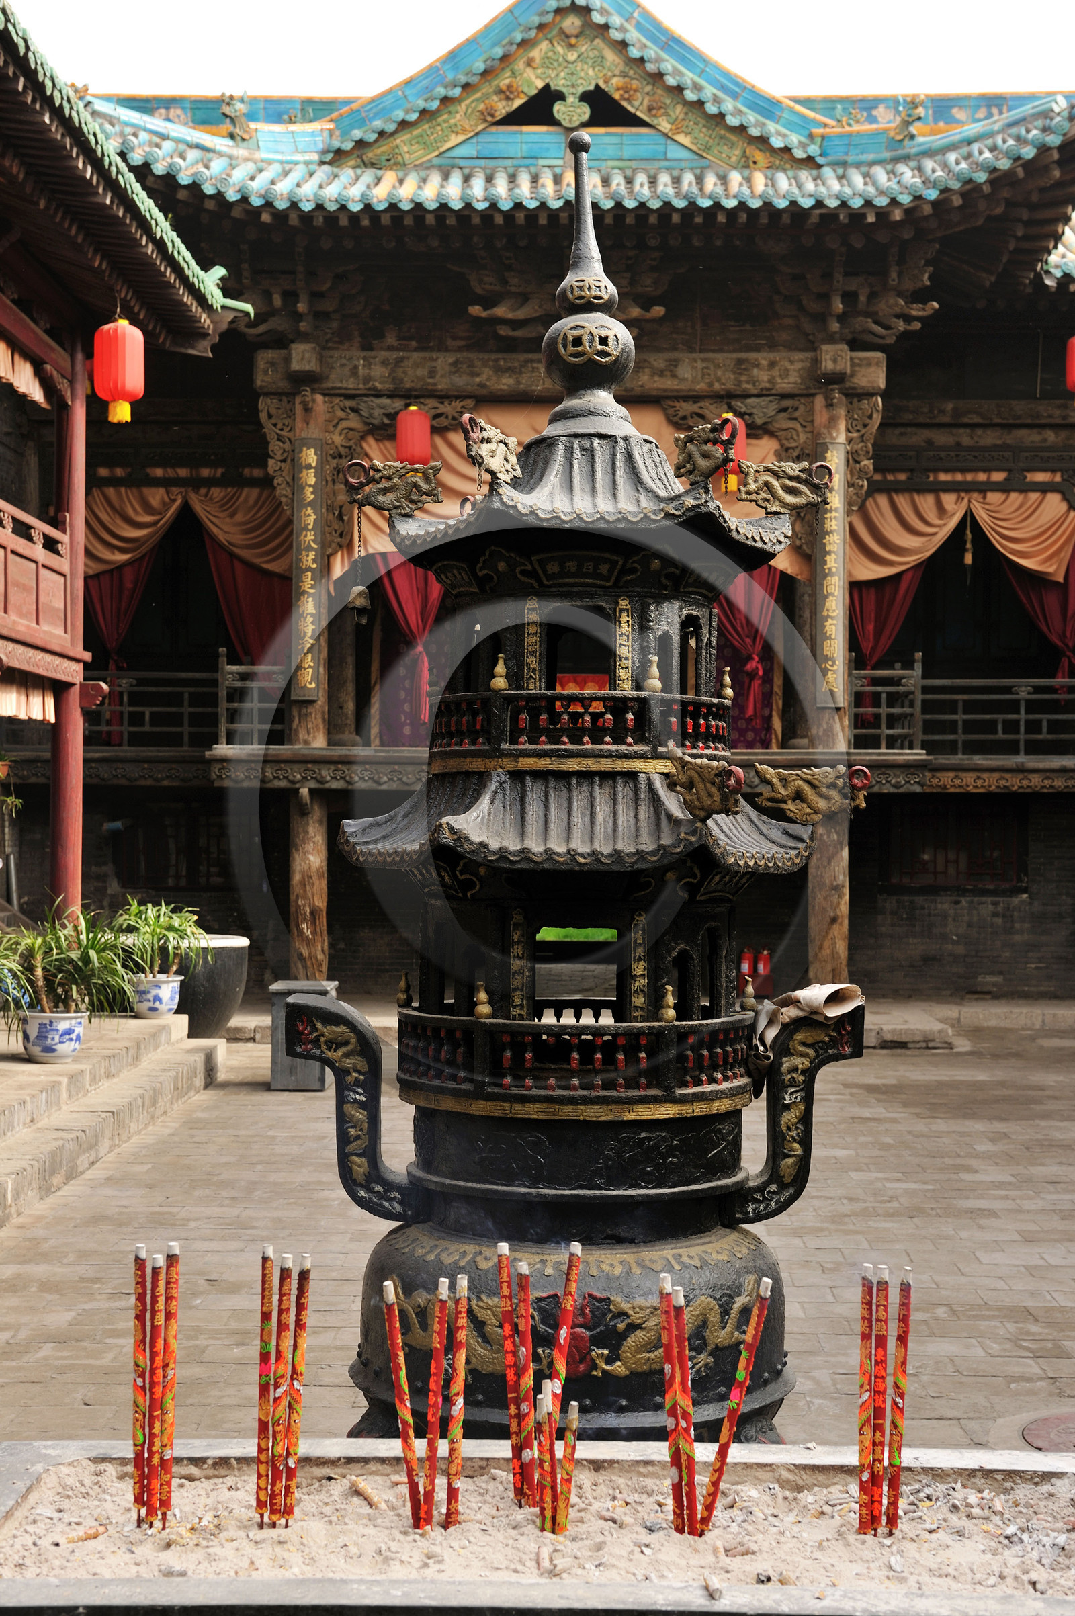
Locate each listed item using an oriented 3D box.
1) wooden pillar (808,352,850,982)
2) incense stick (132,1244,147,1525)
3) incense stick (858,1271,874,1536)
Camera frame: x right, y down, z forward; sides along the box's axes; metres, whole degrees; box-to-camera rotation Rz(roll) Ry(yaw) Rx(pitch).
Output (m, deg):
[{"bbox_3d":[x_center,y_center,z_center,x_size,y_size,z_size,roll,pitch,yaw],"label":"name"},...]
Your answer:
[{"bbox_3d":[2.791,-1.220,21.470,0.370,6.298,0.370,0,0,1],"label":"wooden pillar"},{"bbox_3d":[-0.488,0.707,2.750,0.014,0.345,0.014,0,0,0],"label":"incense stick"},{"bbox_3d":[0.401,0.719,2.730,0.014,0.330,0.014,0,0,0],"label":"incense stick"}]

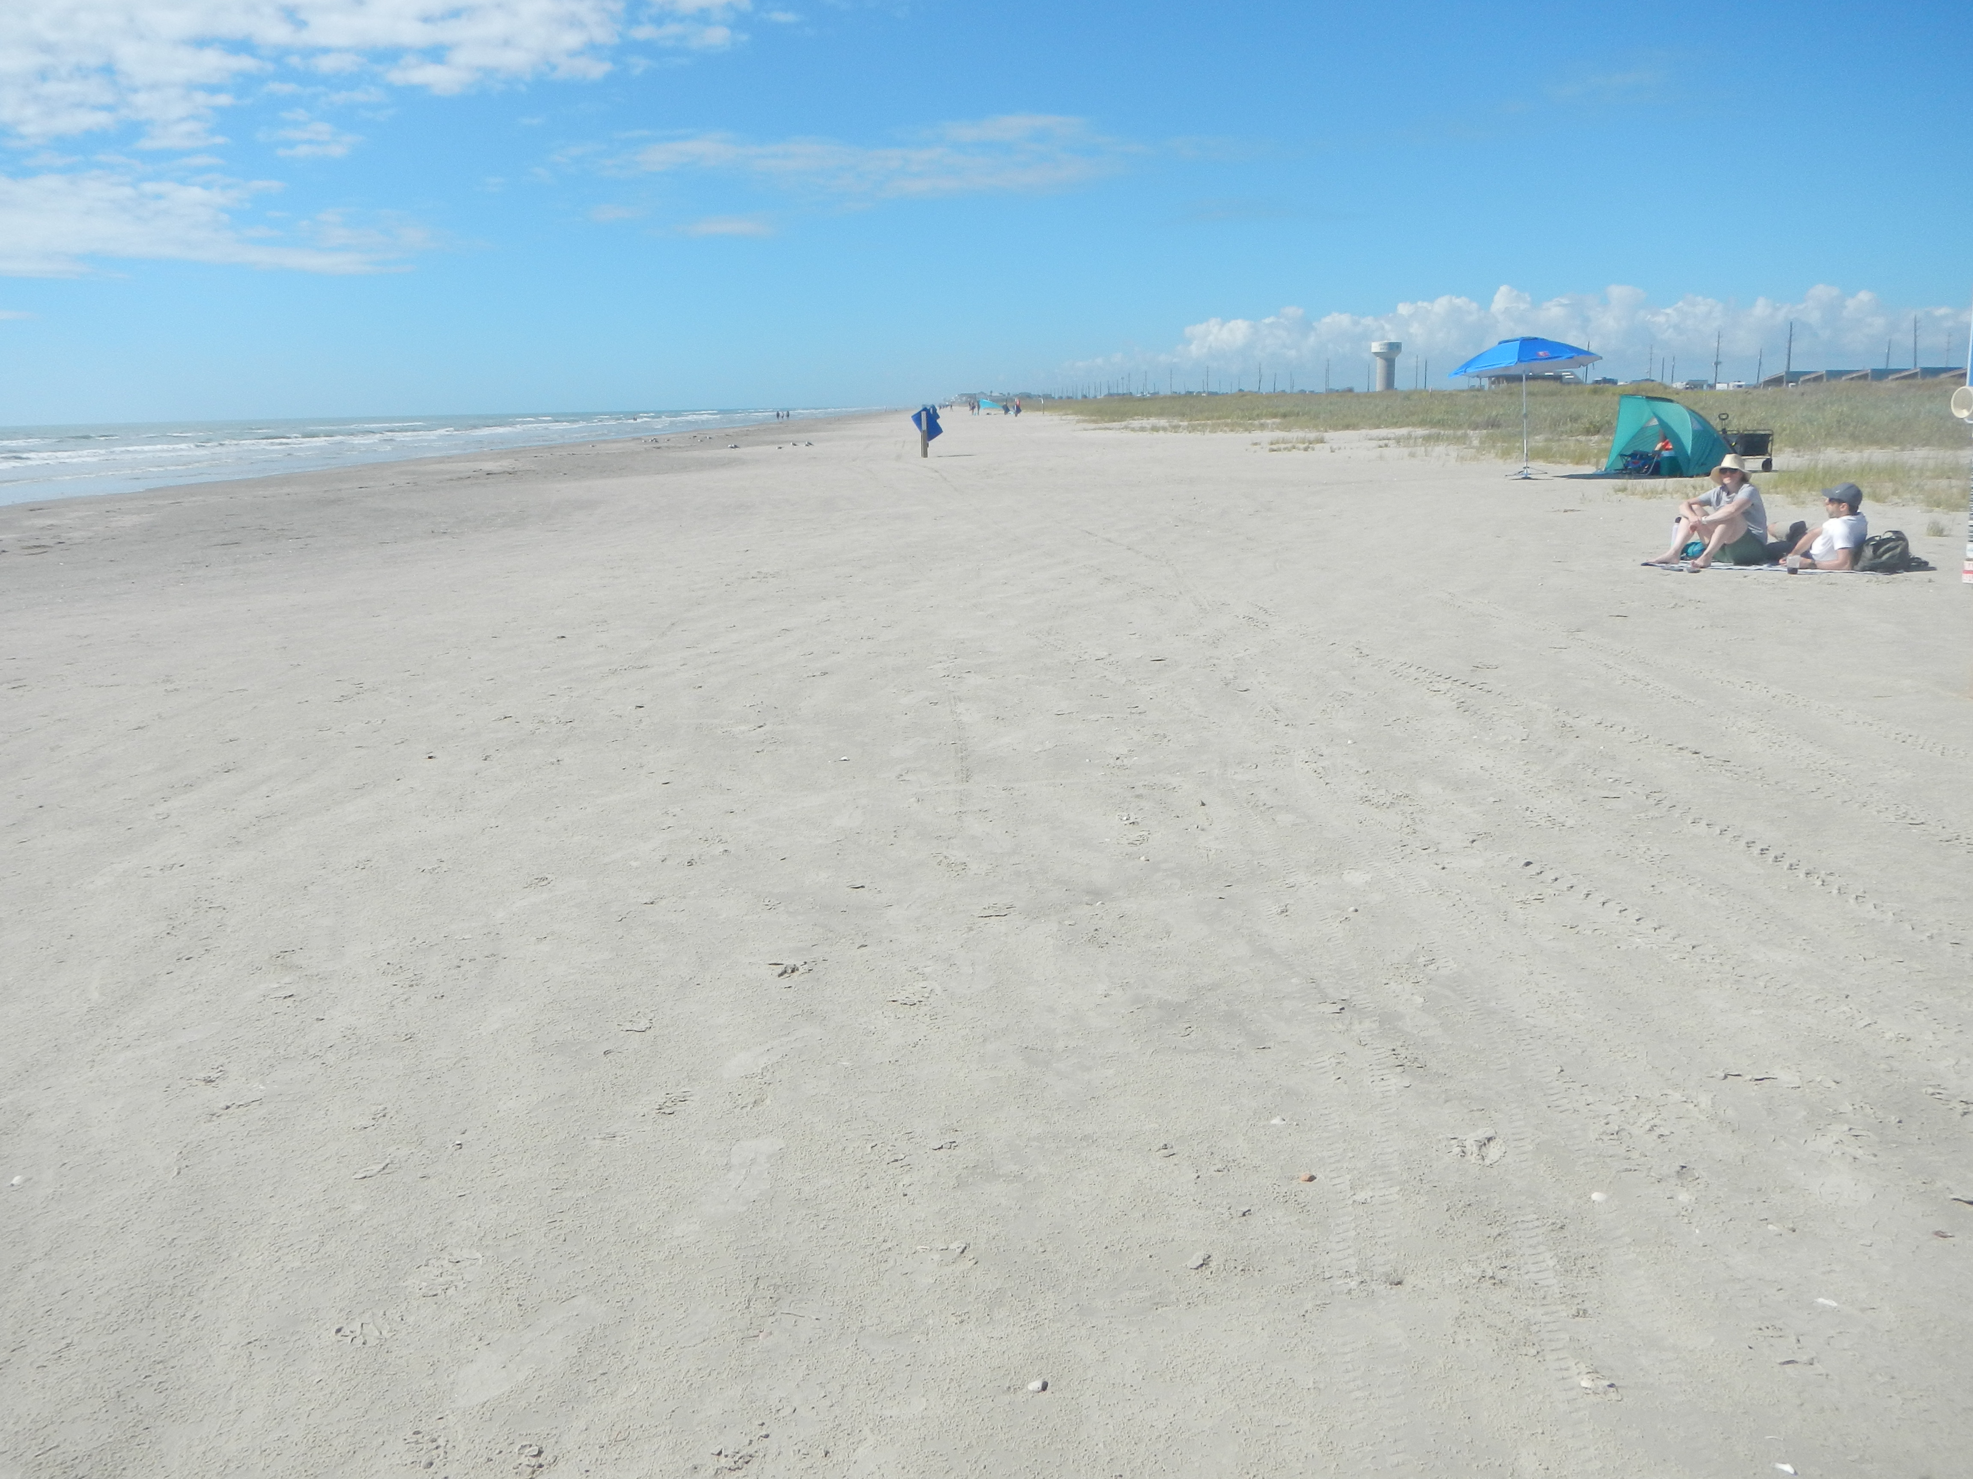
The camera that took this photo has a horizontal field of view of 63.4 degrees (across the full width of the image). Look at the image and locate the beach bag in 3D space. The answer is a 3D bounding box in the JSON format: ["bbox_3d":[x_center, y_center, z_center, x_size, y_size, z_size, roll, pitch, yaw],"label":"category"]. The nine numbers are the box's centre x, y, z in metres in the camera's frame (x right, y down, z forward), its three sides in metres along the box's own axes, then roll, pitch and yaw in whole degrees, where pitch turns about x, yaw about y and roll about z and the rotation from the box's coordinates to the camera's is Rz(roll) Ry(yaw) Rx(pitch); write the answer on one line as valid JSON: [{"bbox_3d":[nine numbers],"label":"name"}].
[{"bbox_3d":[6.703,-1.435,11.928,0.420,0.330,0.300,5,13,27],"label":"beach bag"}]

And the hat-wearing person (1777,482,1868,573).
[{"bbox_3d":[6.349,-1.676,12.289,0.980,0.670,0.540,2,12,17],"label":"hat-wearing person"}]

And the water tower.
[{"bbox_3d":[270.298,-250.954,1076.160,20.500,37.500,20.500,2,12,14],"label":"water tower"}]

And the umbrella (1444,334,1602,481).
[{"bbox_3d":[8.658,-5.284,25.416,2.300,2.220,2.300,4,13,22],"label":"umbrella"}]

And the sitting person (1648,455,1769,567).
[{"bbox_3d":[5.662,-1.798,12.471,0.810,0.860,0.520,-4,12,-11],"label":"sitting person"}]

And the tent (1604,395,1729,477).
[{"bbox_3d":[11.298,-5.043,26.274,1.400,1.290,2.050,-6,13,-20],"label":"tent"}]

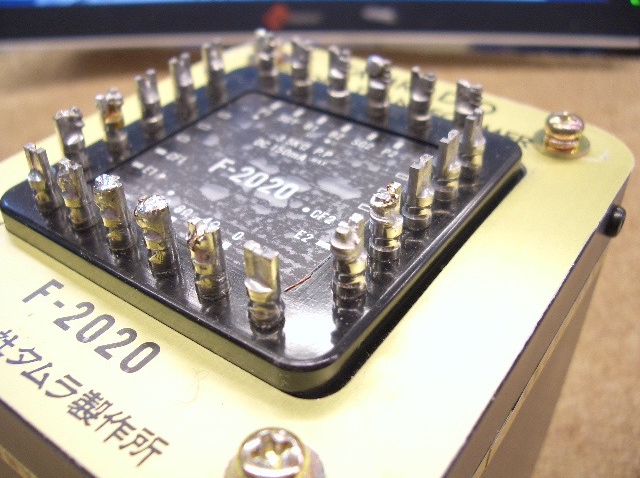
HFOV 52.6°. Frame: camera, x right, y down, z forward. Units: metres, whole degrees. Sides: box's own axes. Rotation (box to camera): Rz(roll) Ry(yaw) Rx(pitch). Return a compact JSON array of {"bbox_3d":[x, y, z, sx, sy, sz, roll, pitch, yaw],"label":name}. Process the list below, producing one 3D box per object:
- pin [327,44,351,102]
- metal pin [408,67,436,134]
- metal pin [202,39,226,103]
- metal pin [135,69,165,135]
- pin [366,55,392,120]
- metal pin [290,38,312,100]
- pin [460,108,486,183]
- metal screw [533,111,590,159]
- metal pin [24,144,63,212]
[{"bbox_3d":[0.004,-0.034,0.138,0.004,0.012,0.004,-1,36,1],"label":"pin"},{"bbox_3d":[0.020,-0.028,0.128,0.005,0.012,0.005,23,44,28],"label":"metal pin"},{"bbox_3d":[-0.023,-0.037,0.143,0.004,0.012,0.004,-1,36,1],"label":"metal pin"},{"bbox_3d":[-0.034,-0.028,0.131,0.005,0.012,0.005,23,44,28],"label":"metal pin"},{"bbox_3d":[0.012,-0.031,0.133,0.004,0.012,0.004,-1,36,1],"label":"pin"},{"bbox_3d":[-0.004,-0.037,0.143,0.004,0.012,0.004,-1,36,1],"label":"metal pin"},{"bbox_3d":[0.027,-0.016,0.113,0.004,0.012,0.004,22,43,29],"label":"pin"},{"bbox_3d":[0.050,-0.022,0.132,0.012,0.005,0.012,23,44,28],"label":"metal screw"},{"bbox_3d":[-0.047,-0.010,0.109,0.005,0.012,0.005,23,44,28],"label":"metal pin"}]

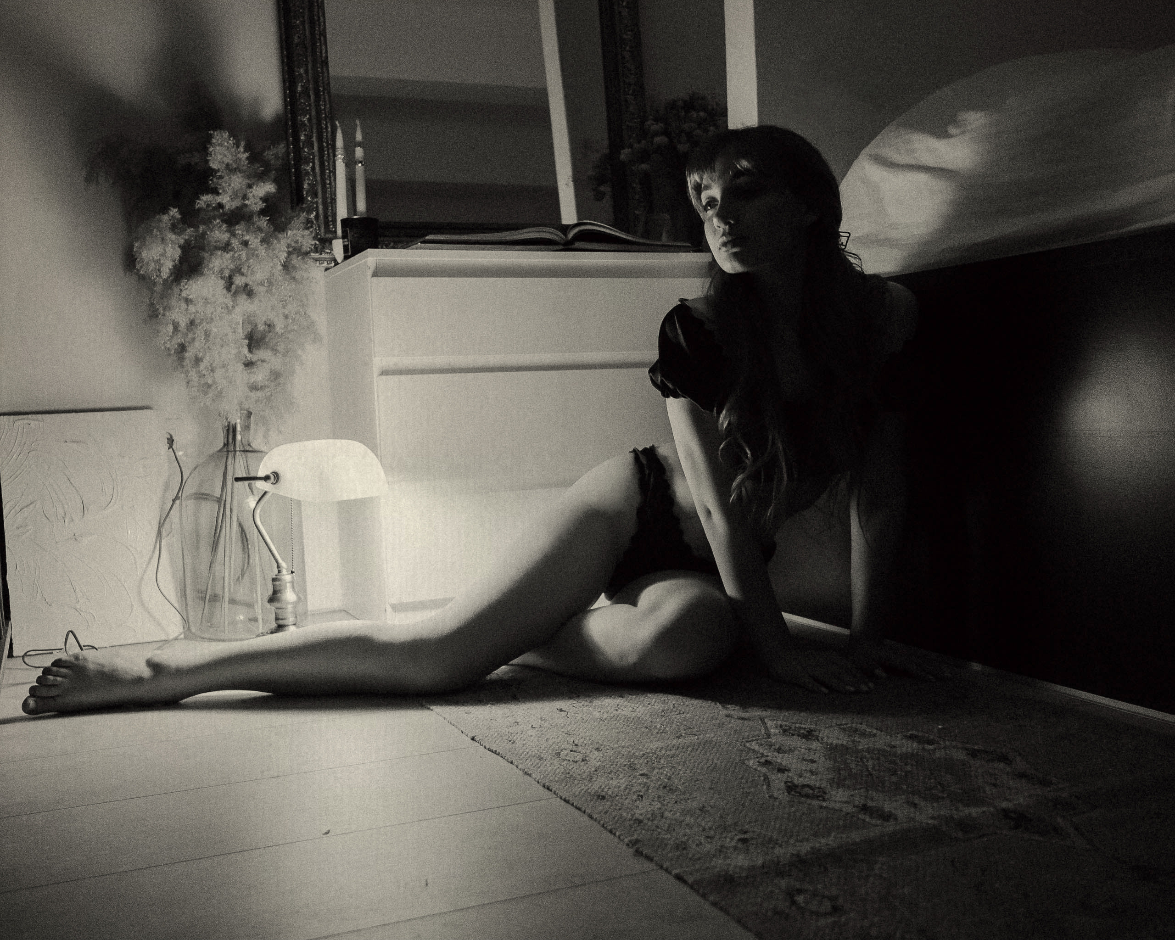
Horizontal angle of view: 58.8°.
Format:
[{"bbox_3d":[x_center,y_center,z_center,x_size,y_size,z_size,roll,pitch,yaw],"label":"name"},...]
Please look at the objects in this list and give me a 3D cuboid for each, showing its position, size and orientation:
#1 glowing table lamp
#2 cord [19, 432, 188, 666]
[{"bbox_3d":[-0.546,0.137,1.987,0.230,0.385,0.245,-6,6,-34],"label":"glowing table lamp"},{"bbox_3d":[-0.921,0.143,1.971,0.310,0.410,0.160,-4,5,-19],"label":"cord"}]

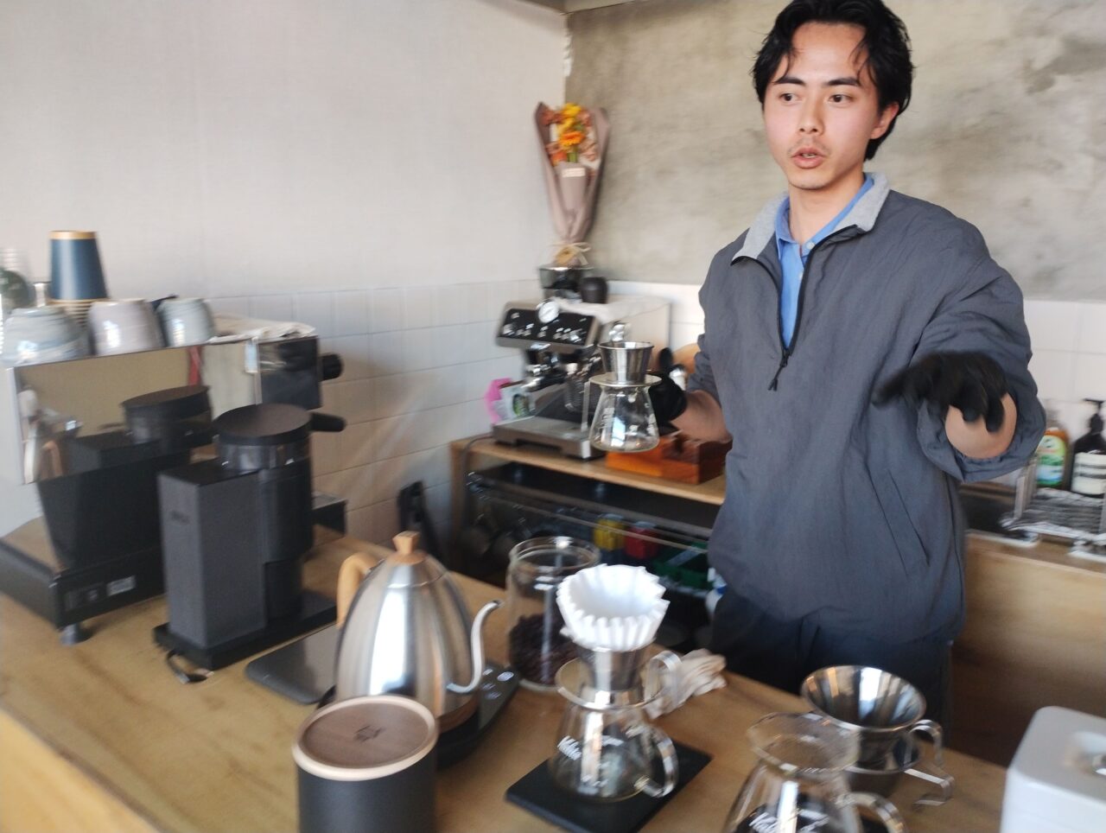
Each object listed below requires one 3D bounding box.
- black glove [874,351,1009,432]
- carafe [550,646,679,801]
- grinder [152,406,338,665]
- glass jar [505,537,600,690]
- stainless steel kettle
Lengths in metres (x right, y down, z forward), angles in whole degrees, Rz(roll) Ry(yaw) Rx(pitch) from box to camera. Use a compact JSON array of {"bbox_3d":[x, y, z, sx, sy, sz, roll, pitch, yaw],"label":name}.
[{"bbox_3d":[0.401,-0.026,0.920,0.140,0.075,0.140,4,23,17],"label":"black glove"},{"bbox_3d":[0.059,0.310,0.874,0.129,0.104,0.102,6,13,26],"label":"carafe"},{"bbox_3d":[-0.415,0.154,1.220,0.128,0.292,0.203,9,15,38],"label":"grinder"},{"bbox_3d":[0.001,0.246,1.119,0.118,0.156,0.118,0,11,0],"label":"glass jar"},{"bbox_3d":[-0.153,0.221,0.960,0.270,0.197,0.157,10,15,41],"label":"stainless steel kettle"}]

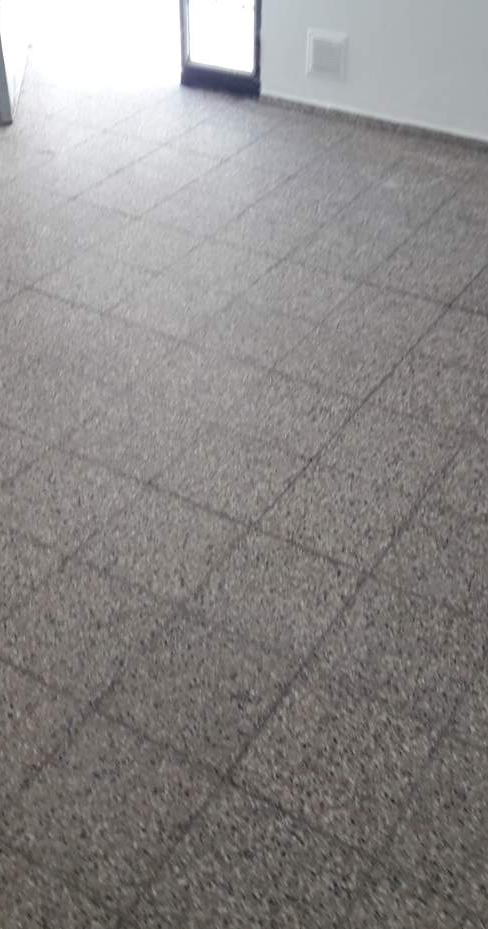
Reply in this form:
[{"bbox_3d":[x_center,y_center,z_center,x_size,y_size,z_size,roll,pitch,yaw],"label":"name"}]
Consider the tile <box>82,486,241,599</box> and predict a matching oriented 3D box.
[{"bbox_3d":[-0.180,0.184,2.296,0.298,0.020,0.298,21,43,24],"label":"tile"}]

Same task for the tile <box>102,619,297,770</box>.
[{"bbox_3d":[-0.084,0.447,1.983,0.295,0.020,0.295,21,43,24],"label":"tile"}]

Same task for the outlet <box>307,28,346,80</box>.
[{"bbox_3d":[0.346,-1.735,4.254,0.188,0.190,0.022,21,43,24],"label":"outlet"}]

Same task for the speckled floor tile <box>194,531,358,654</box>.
[{"bbox_3d":[0.073,0.276,2.195,0.295,0.020,0.295,21,43,24],"label":"speckled floor tile"}]

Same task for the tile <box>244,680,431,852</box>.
[{"bbox_3d":[0.179,0.538,1.852,0.298,0.020,0.298,21,43,24],"label":"tile"}]

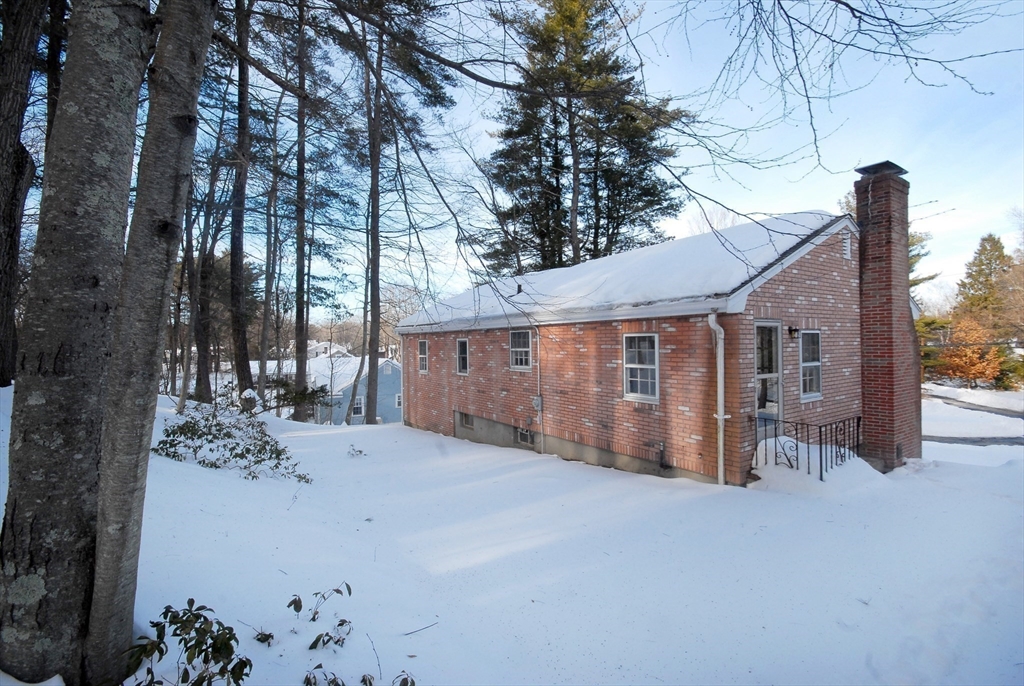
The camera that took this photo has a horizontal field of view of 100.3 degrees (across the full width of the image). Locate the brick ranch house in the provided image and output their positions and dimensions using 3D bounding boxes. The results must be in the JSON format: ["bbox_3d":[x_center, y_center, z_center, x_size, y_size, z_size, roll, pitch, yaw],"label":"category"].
[{"bbox_3d":[2.594,-0.516,13.029,8.000,6.150,13.450,-1,0,-35],"label":"brick ranch house"}]

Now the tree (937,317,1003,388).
[{"bbox_3d":[23.020,0.453,21.500,2.400,3.500,2.400,-1,0,-43],"label":"tree"}]

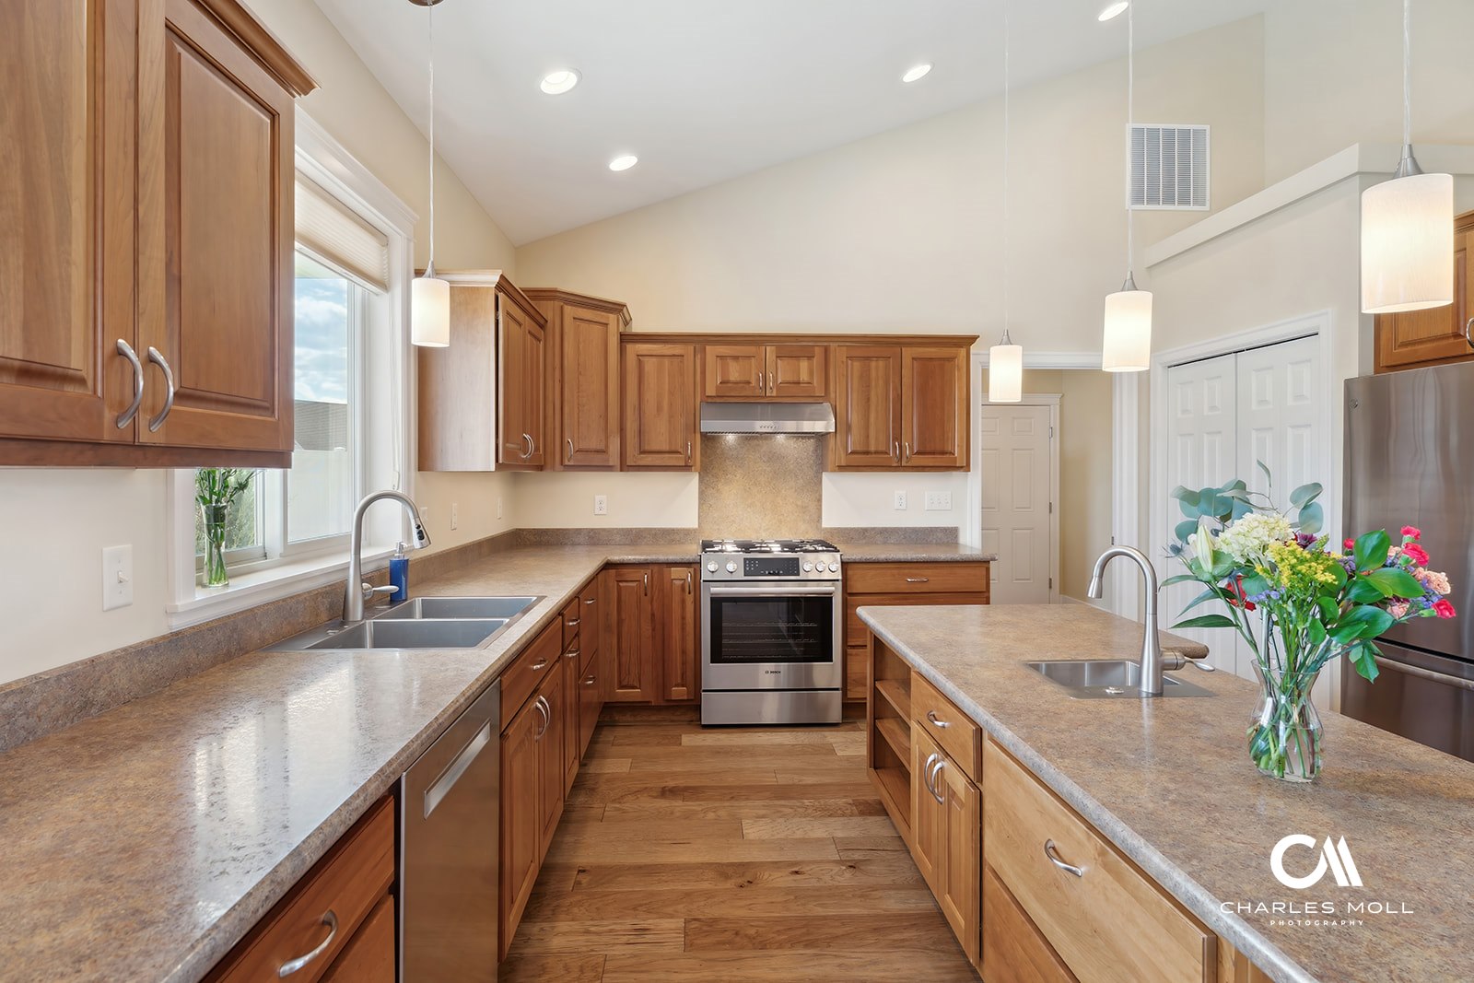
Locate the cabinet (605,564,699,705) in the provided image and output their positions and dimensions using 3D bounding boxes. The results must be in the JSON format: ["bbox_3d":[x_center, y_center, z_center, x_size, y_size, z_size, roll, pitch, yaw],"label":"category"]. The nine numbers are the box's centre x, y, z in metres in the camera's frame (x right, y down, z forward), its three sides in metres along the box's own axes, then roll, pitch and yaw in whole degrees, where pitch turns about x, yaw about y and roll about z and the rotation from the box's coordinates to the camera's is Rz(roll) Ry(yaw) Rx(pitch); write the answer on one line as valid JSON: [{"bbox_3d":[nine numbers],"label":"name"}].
[{"bbox_3d":[-0.493,0.785,4.438,0.530,0.800,0.600,0,1,-3],"label":"cabinet"}]

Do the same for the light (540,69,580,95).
[{"bbox_3d":[-0.714,-1.654,2.962,0.180,0.030,0.180,-18,2,-2],"label":"light"}]

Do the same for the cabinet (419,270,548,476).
[{"bbox_3d":[-1.119,-0.478,3.367,0.345,0.780,0.900,0,1,-3],"label":"cabinet"}]

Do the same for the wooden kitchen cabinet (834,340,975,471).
[{"bbox_3d":[0.975,-0.507,4.587,0.830,0.770,0.330,0,1,-3],"label":"wooden kitchen cabinet"}]

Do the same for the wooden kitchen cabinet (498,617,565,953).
[{"bbox_3d":[-0.922,0.819,2.306,0.600,0.785,0.915,0,1,-3],"label":"wooden kitchen cabinet"}]

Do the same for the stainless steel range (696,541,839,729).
[{"bbox_3d":[0.175,0.780,4.261,0.770,0.940,0.680,0,1,-3],"label":"stainless steel range"}]

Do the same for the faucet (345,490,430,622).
[{"bbox_3d":[-1.073,0.199,2.270,0.260,0.400,0.110,0,1,-3],"label":"faucet"}]

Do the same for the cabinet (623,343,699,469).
[{"bbox_3d":[-0.449,-0.484,4.379,0.448,0.737,0.330,0,1,-3],"label":"cabinet"}]

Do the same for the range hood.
[{"bbox_3d":[0.162,-0.421,4.342,0.754,0.192,0.470,0,1,-3],"label":"range hood"}]

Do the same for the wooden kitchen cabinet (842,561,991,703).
[{"bbox_3d":[0.965,0.761,4.317,0.807,0.777,0.650,0,1,-3],"label":"wooden kitchen cabinet"}]

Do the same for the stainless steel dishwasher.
[{"bbox_3d":[-0.878,0.879,1.541,0.600,0.830,0.605,0,1,-3],"label":"stainless steel dishwasher"}]

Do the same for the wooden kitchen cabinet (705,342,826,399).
[{"bbox_3d":[0.159,-0.689,4.406,0.754,0.328,0.330,0,1,-3],"label":"wooden kitchen cabinet"}]

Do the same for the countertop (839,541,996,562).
[{"bbox_3d":[0.992,0.364,4.427,0.875,0.042,0.645,0,1,-3],"label":"countertop"}]

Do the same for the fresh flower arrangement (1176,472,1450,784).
[{"bbox_3d":[1.050,0.238,1.370,0.460,0.580,0.420,0,1,-3],"label":"fresh flower arrangement"}]

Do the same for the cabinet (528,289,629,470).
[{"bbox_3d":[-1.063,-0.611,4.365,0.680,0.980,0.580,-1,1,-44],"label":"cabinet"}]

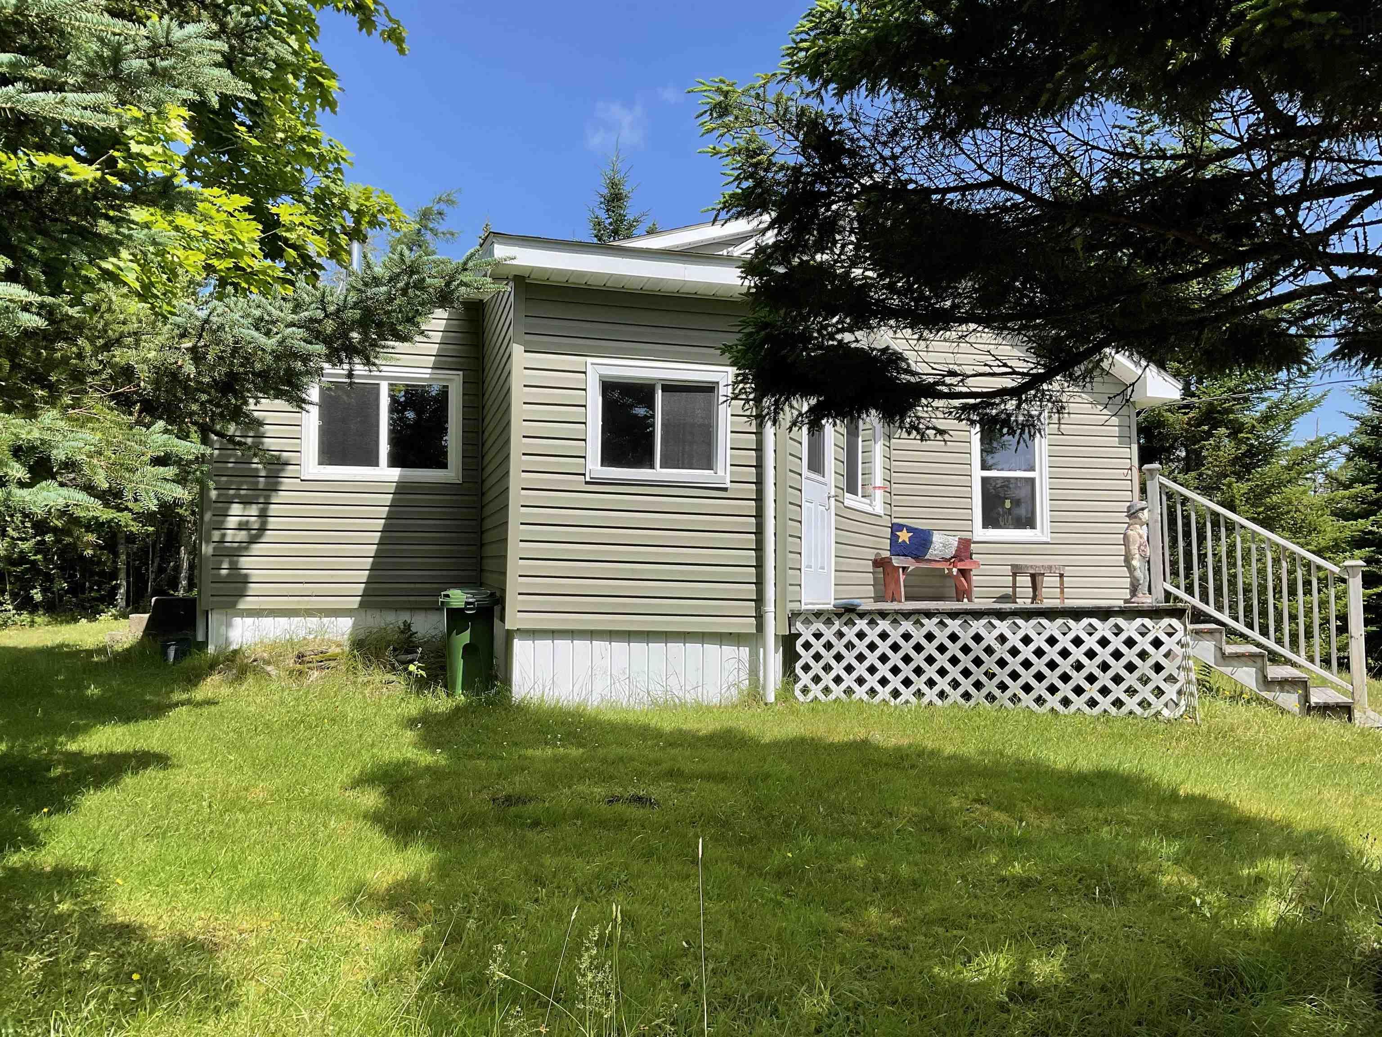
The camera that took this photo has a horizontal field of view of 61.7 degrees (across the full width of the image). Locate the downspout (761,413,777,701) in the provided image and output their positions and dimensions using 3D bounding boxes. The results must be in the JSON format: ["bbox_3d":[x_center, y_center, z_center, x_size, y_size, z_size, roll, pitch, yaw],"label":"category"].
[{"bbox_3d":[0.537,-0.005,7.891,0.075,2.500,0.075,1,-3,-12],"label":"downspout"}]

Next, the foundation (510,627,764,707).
[{"bbox_3d":[-0.351,1.012,7.780,1.703,0.509,0.120,1,-3,-12],"label":"foundation"}]

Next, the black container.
[{"bbox_3d":[-4.178,1.054,9.375,0.240,0.220,0.240,1,-3,-17],"label":"black container"}]

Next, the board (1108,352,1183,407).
[{"bbox_3d":[4.779,-1.474,12.226,0.800,0.513,0.300,1,-3,-17],"label":"board"}]

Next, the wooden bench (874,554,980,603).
[{"bbox_3d":[2.251,0.597,10.973,1.319,0.431,0.274,3,-4,-42],"label":"wooden bench"}]

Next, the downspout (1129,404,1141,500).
[{"bbox_3d":[4.734,-0.180,12.327,0.085,2.150,0.085,1,-3,-17],"label":"downspout"}]

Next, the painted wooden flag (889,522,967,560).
[{"bbox_3d":[2.320,0.230,11.180,1.000,0.330,0.130,3,-4,-32],"label":"painted wooden flag"}]

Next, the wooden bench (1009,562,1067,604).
[{"bbox_3d":[3.432,0.658,11.431,0.380,0.390,0.380,2,-4,-34],"label":"wooden bench"}]

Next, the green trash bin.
[{"bbox_3d":[-1.523,0.845,7.944,0.410,0.740,0.440,1,-3,-11],"label":"green trash bin"}]

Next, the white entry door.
[{"bbox_3d":[0.984,-0.358,8.915,0.100,2.080,0.900,-1,-4,21],"label":"white entry door"}]

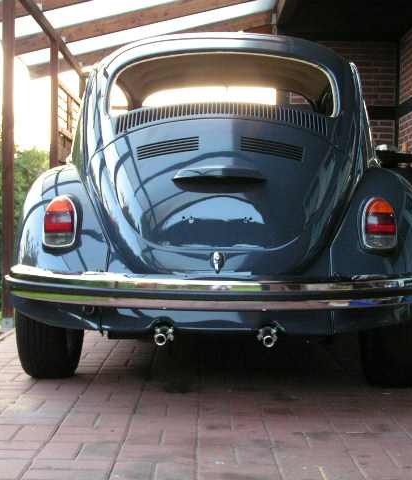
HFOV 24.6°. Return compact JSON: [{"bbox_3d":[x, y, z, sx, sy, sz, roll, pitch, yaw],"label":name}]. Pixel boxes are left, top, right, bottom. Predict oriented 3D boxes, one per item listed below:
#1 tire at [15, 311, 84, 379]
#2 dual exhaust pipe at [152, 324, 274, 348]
[{"bbox_3d":[-0.600,0.227,3.725,0.180,0.630,0.630,1,1,2],"label":"tire"},{"bbox_3d":[0.031,0.313,3.070,0.400,0.070,0.200,1,1,2],"label":"dual exhaust pipe"}]

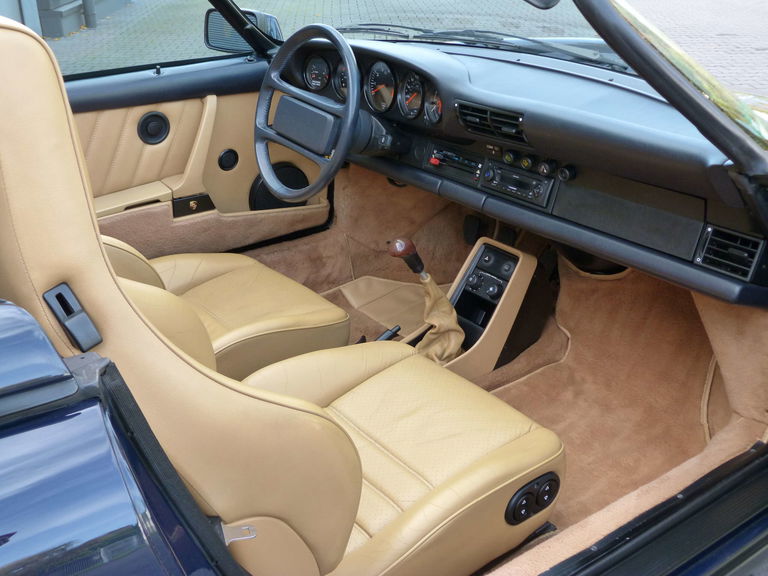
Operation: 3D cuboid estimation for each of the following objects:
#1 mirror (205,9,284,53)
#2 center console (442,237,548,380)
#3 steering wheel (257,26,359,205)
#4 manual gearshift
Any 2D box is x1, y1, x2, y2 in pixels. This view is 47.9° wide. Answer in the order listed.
[{"bbox_3d":[-0.369,-0.682,2.284,0.195,0.118,0.120,15,27,32],"label":"mirror"},{"bbox_3d":[0.186,0.060,1.885,0.340,0.290,0.180,-16,28,-34],"label":"center console"},{"bbox_3d":[-0.152,-0.380,1.904,0.090,0.382,0.382,2,17,-40],"label":"steering wheel"},{"bbox_3d":[0.088,0.018,1.786,0.130,0.335,0.110,-34,37,-24],"label":"manual gearshift"}]

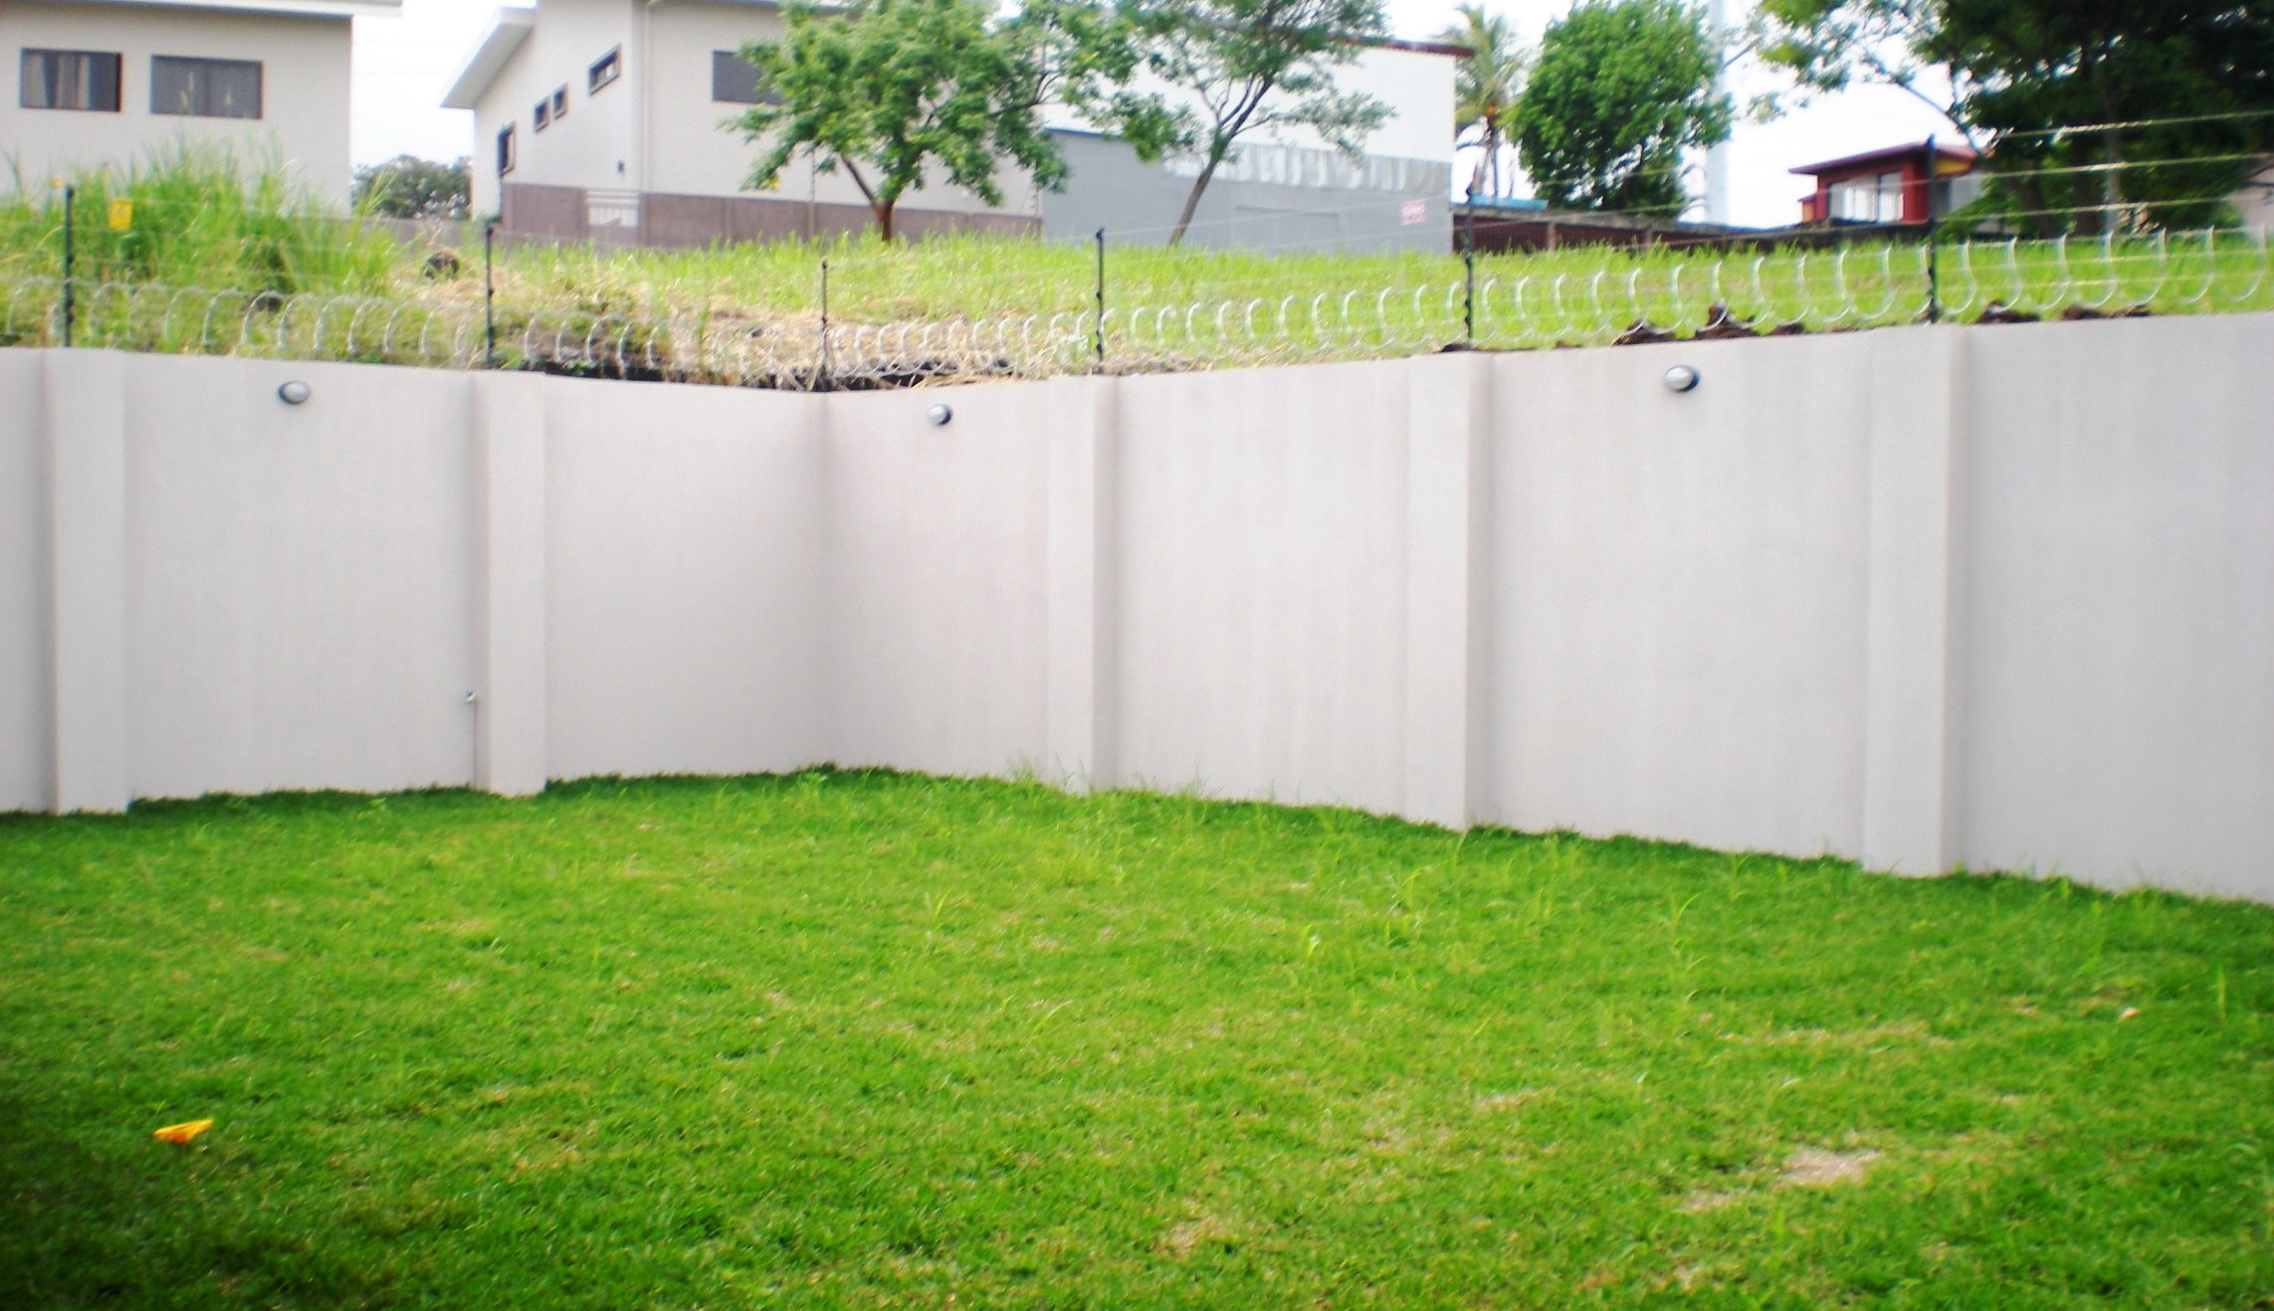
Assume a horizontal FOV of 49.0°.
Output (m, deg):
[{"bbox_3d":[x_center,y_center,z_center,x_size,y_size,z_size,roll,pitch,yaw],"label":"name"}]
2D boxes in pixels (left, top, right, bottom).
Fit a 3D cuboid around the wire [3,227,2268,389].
[{"bbox_3d":[-0.200,-2.100,16.000,12.800,0.500,5.000,1,2,14],"label":"wire"}]

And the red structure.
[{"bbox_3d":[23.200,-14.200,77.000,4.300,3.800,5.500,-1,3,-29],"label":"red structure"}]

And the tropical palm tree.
[{"bbox_3d":[12.500,-19.500,90.000,3.600,8.000,3.600,0,2,0],"label":"tropical palm tree"}]

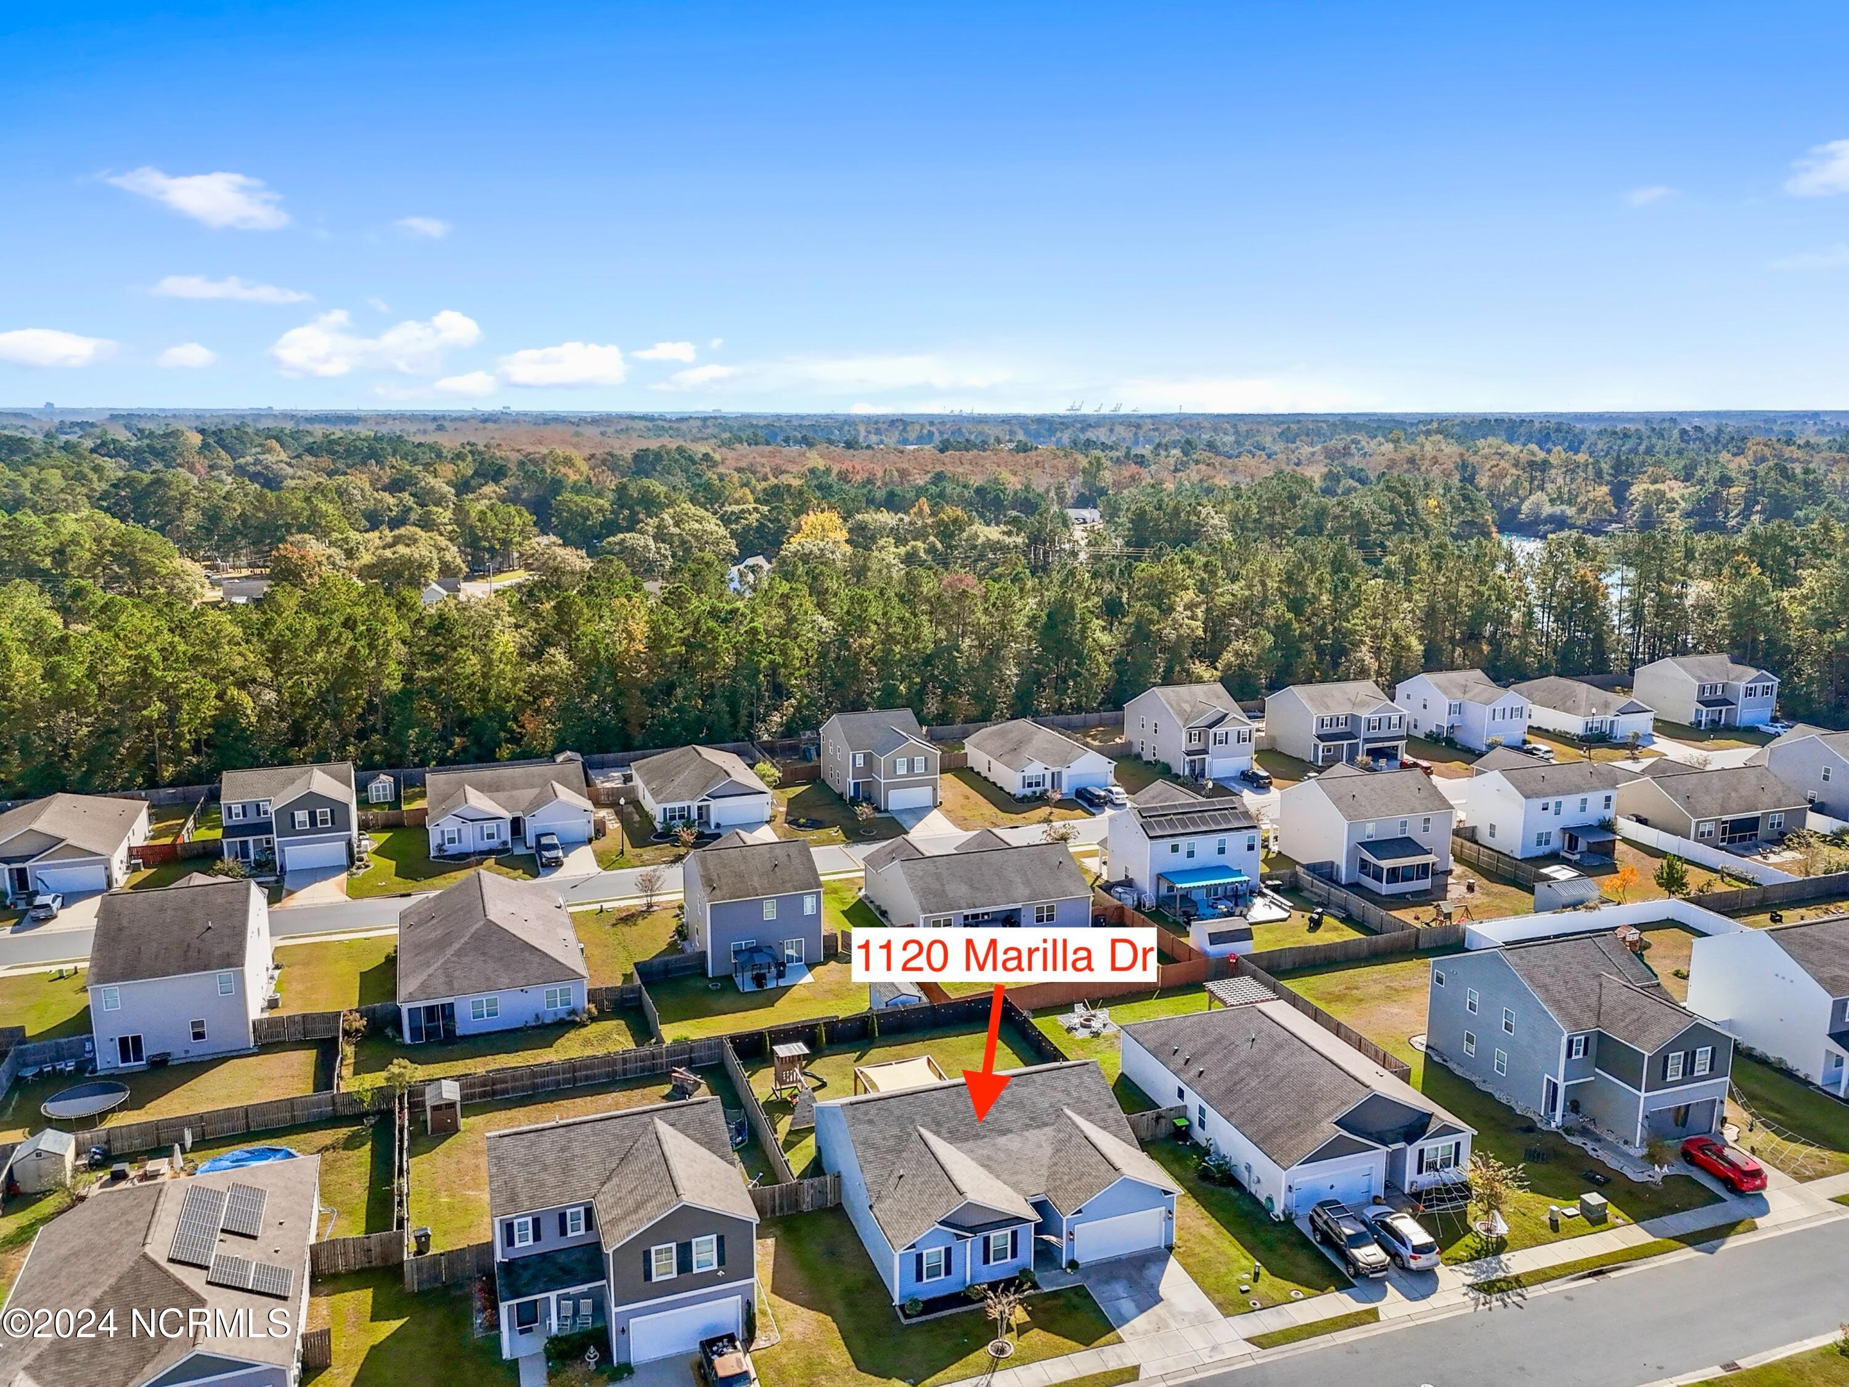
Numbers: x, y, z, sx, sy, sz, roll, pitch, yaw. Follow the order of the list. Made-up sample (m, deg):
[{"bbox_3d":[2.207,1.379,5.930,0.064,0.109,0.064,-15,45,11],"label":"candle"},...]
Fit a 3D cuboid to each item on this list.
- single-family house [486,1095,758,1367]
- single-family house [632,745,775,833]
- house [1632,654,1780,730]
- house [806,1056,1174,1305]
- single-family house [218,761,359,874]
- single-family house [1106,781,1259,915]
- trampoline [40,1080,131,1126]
[{"bbox_3d":[-14.631,24.537,60.911,11.200,7.650,12.100,-4,13,-20],"label":"single-family house"},{"bbox_3d":[-24.297,9.129,138.443,11.940,5.800,16.500,-5,13,-20],"label":"single-family house"},{"bbox_3d":[108.828,-0.941,179.203,11.740,8.200,12.510,-5,13,-20],"label":"house"},{"bbox_3d":[3.464,24.633,69.289,15.390,5.490,14.740,-4,13,-19],"label":"house"},{"bbox_3d":[-61.220,11.540,124.000,11.700,8.100,12.800,-5,13,-20],"label":"single-family house"},{"bbox_3d":[22.725,13.057,116.758,11.270,7.750,11.500,-4,13,-20],"label":"single-family house"},{"bbox_3d":[-49.717,24.528,76.163,4.300,0.950,4.300,-4,13,-20],"label":"trampoline"}]

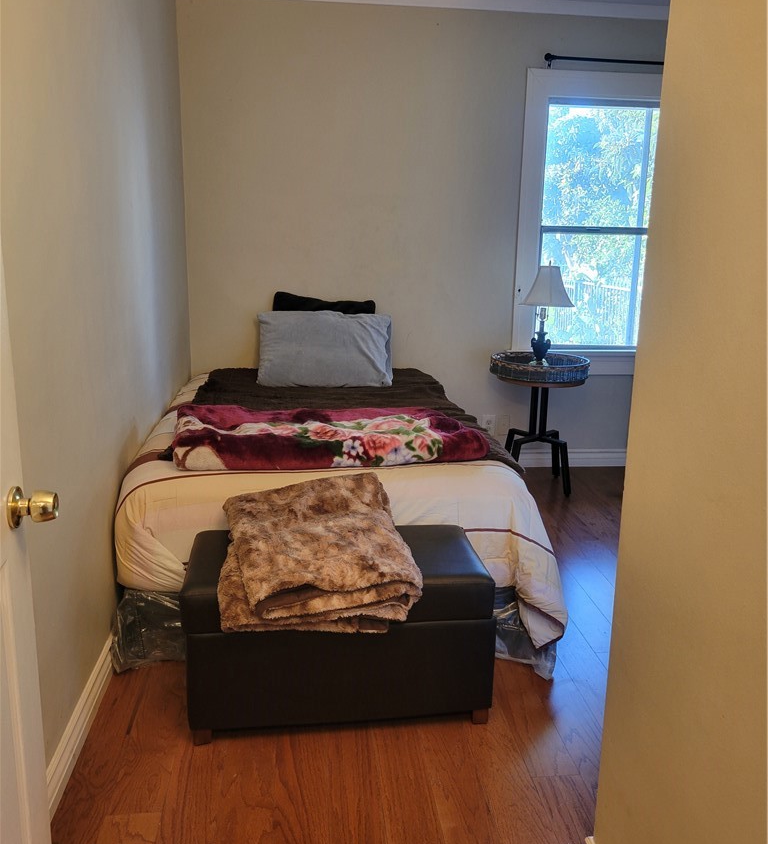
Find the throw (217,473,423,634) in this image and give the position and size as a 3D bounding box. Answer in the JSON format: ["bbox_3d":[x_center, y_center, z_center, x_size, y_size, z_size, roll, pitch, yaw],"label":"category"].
[{"bbox_3d":[-0.189,0.339,2.108,0.510,0.280,0.470,0,13,-6],"label":"throw"}]

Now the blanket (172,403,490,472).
[{"bbox_3d":[-0.194,0.038,2.627,1.040,0.110,0.580,-1,13,-8],"label":"blanket"}]

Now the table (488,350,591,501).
[{"bbox_3d":[0.825,0.012,4.135,0.540,0.700,0.540,0,13,-6],"label":"table"}]

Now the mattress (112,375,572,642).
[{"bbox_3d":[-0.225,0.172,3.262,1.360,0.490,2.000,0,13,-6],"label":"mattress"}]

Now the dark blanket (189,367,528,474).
[{"bbox_3d":[-0.223,-0.034,3.288,1.240,0.130,1.850,0,13,-6],"label":"dark blanket"}]

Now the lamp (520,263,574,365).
[{"bbox_3d":[0.846,-0.544,4.011,0.300,0.560,0.300,0,13,-6],"label":"lamp"}]

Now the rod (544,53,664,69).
[{"bbox_3d":[1.377,-1.889,4.067,1.050,0.050,0.070,0,13,-6],"label":"rod"}]

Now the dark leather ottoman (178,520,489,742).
[{"bbox_3d":[-0.129,0.572,2.173,0.800,0.430,0.420,-1,13,-8],"label":"dark leather ottoman"}]

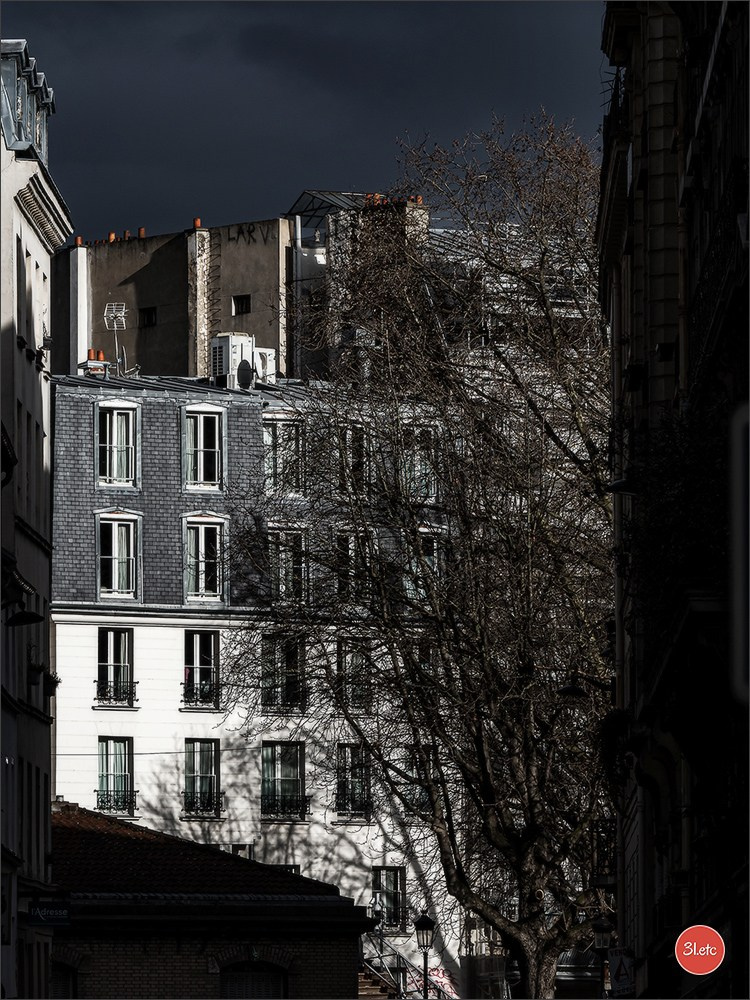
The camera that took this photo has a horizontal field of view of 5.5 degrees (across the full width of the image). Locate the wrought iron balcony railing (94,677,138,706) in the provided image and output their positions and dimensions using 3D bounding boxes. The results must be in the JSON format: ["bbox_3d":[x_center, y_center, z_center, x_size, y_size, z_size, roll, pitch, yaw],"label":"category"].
[{"bbox_3d":[-6.589,4.925,199.035,1.240,0.660,0.150,2,-5,-31],"label":"wrought iron balcony railing"}]

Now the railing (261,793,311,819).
[{"bbox_3d":[-2.285,7.915,201.423,1.440,0.660,0.150,2,-5,-31],"label":"railing"}]

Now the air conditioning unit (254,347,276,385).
[{"bbox_3d":[-3.069,-3.517,205.500,0.980,0.970,0.370,3,-5,-34],"label":"air conditioning unit"}]

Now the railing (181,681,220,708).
[{"bbox_3d":[-4.430,5.008,200.329,1.240,0.660,0.150,2,-5,-31],"label":"railing"}]

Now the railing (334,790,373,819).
[{"bbox_3d":[-0.545,7.930,202.470,1.140,0.660,0.150,2,-5,-31],"label":"railing"}]

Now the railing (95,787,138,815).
[{"bbox_3d":[-6.583,7.661,198.852,1.240,0.660,0.150,2,-5,-31],"label":"railing"}]

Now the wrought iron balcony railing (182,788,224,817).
[{"bbox_3d":[-4.401,7.775,200.158,1.240,0.660,0.150,2,-5,-31],"label":"wrought iron balcony railing"}]

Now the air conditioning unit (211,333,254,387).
[{"bbox_3d":[-3.727,-3.649,204.000,0.770,1.450,0.900,2,-5,-31],"label":"air conditioning unit"}]

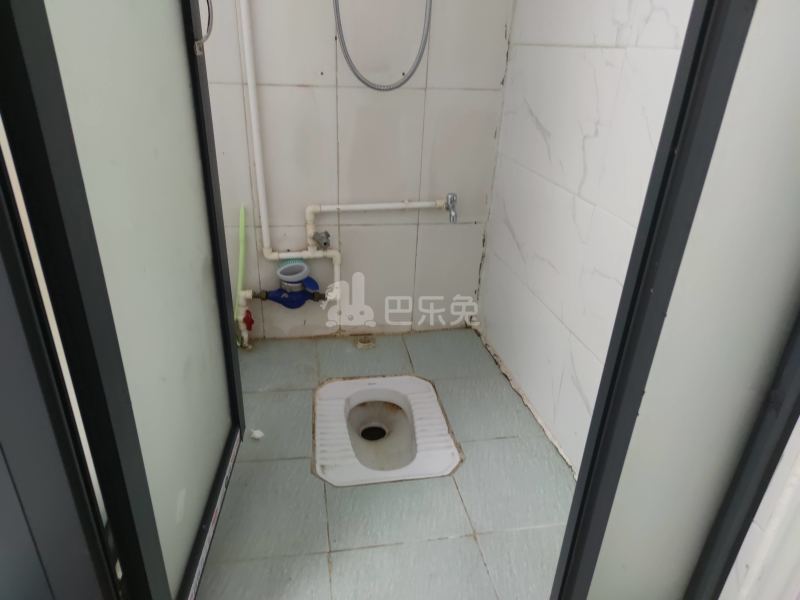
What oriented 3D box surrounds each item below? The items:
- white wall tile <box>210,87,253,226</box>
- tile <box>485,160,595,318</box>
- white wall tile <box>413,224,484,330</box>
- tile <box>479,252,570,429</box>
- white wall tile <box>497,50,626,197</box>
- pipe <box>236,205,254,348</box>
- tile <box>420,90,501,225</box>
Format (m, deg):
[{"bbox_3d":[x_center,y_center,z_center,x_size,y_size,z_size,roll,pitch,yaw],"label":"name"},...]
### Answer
[{"bbox_3d":[-0.553,-0.403,1.582,0.250,0.404,0.010,-2,25,-10],"label":"white wall tile"},{"bbox_3d":[0.353,-0.194,1.500,0.010,0.298,0.605,-2,25,-10],"label":"tile"},{"bbox_3d":[0.164,-0.076,1.900,0.225,0.389,0.010,-2,26,-9],"label":"white wall tile"},{"bbox_3d":[0.342,0.083,1.628,0.010,0.312,0.605,-2,25,-10],"label":"tile"},{"bbox_3d":[0.365,-0.465,1.375,0.010,0.299,0.605,-2,25,-10],"label":"white wall tile"},{"bbox_3d":[-0.477,-0.061,1.690,0.050,0.467,0.050,-2,25,-10],"label":"pipe"},{"bbox_3d":[0.182,-0.432,1.712,0.234,0.404,0.010,-2,25,-10],"label":"tile"}]

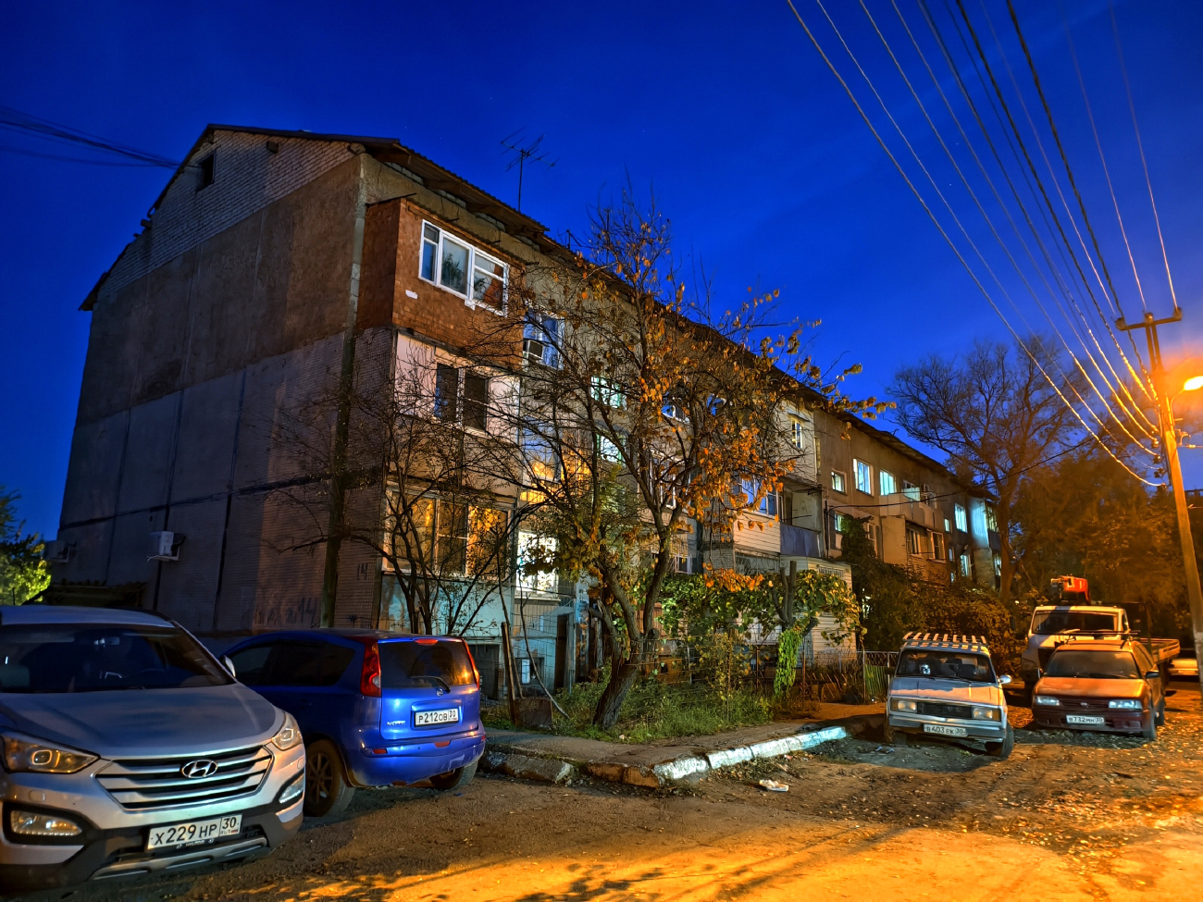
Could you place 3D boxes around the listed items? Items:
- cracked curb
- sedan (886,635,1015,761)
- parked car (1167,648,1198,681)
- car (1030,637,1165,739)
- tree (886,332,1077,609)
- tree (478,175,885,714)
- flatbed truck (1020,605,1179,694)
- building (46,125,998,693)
[{"bbox_3d":[1.473,4.061,11.270,2.221,0.260,6.538,-9,-16,36],"label":"cracked curb"},{"bbox_3d":[5.525,3.846,12.958,1.620,1.580,4.100,-1,-12,22],"label":"sedan"},{"bbox_3d":[25.695,9.335,34.894,1.680,1.430,4.200,-9,-16,38],"label":"parked car"},{"bbox_3d":[8.994,4.203,14.389,1.690,1.470,4.420,-9,-16,36],"label":"car"},{"bbox_3d":[16.685,1.884,35.168,8.400,15.200,8.400,-7,-14,29],"label":"tree"},{"bbox_3d":[1.356,-0.091,13.564,6.500,9.100,6.000,1,-13,0],"label":"tree"},{"bbox_3d":[13.092,5.274,20.921,2.280,2.280,6.400,-11,-17,40],"label":"flatbed truck"},{"bbox_3d":[5.962,3.086,39.454,15.504,14.484,53.346,-9,-16,36],"label":"building"}]

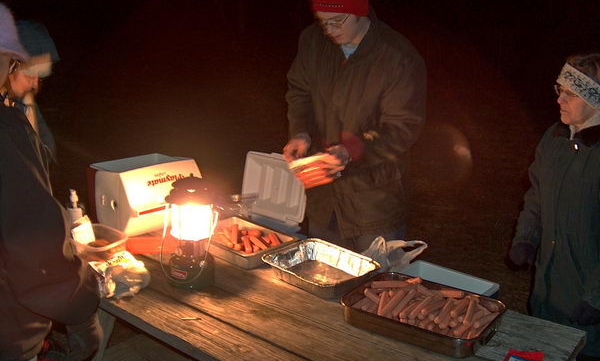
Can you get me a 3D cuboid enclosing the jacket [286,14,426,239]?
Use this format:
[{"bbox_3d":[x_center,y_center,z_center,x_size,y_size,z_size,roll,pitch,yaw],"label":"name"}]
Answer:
[{"bbox_3d":[0.208,-0.192,2.360,0.500,0.830,0.370,10,17,24],"label":"jacket"}]

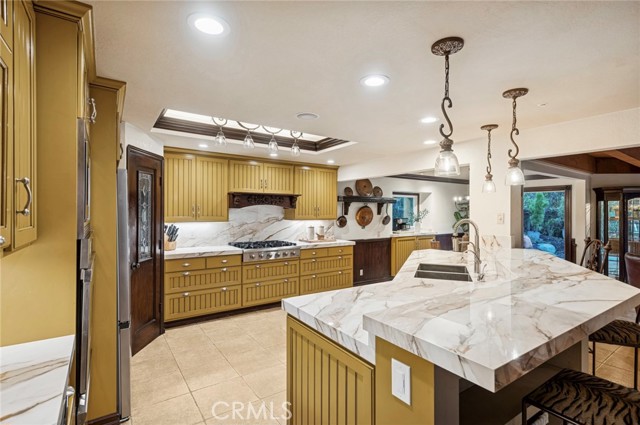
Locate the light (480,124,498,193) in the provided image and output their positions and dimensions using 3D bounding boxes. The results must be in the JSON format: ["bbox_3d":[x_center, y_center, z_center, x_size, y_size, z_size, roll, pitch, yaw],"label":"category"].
[{"bbox_3d":[1.562,-0.484,2.778,0.157,0.600,0.157,0,0,-35],"label":"light"}]

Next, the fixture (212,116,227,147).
[{"bbox_3d":[-0.975,-0.807,2.970,0.140,0.315,0.140,0,0,-35],"label":"fixture"}]

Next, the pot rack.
[{"bbox_3d":[0.923,-0.110,5.743,1.390,0.312,0.180,0,0,-35],"label":"pot rack"}]

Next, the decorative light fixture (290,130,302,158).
[{"bbox_3d":[-0.274,-0.784,3.460,0.130,0.278,0.130,0,0,0],"label":"decorative light fixture"}]

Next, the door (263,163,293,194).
[{"bbox_3d":[-0.640,-0.515,4.733,0.532,0.471,0.022,0,0,-35],"label":"door"}]

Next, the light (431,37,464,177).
[{"bbox_3d":[0.591,-0.477,1.403,0.155,0.610,0.155,0,0,-35],"label":"light"}]

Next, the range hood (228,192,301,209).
[{"bbox_3d":[-0.908,-0.164,4.652,1.170,0.213,0.450,0,0,-35],"label":"range hood"}]

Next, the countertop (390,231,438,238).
[{"bbox_3d":[1.933,0.494,6.888,1.540,0.053,0.610,0,0,-35],"label":"countertop"}]

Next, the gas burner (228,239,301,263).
[{"bbox_3d":[-0.831,0.572,4.586,0.916,0.212,0.600,0,0,-35],"label":"gas burner"}]

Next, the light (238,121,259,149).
[{"bbox_3d":[-0.746,-0.804,3.130,0.150,0.280,0.150,0,0,-35],"label":"light"}]

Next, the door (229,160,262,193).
[{"bbox_3d":[-1.077,-0.516,4.428,0.515,0.471,0.022,0,0,-35],"label":"door"}]

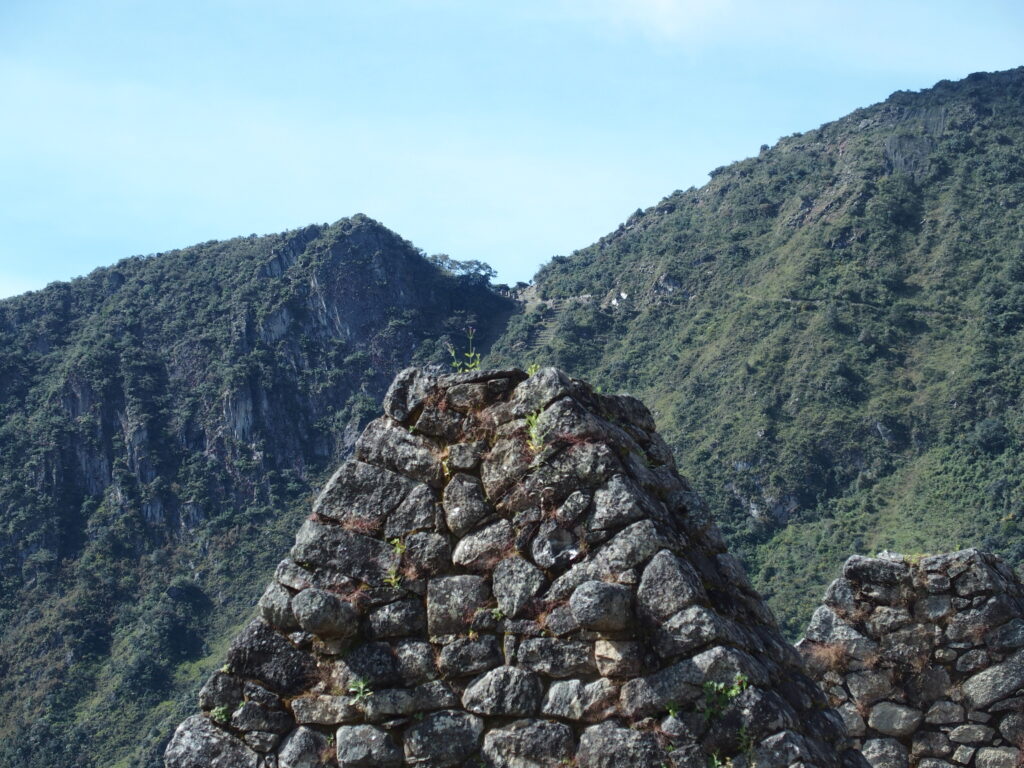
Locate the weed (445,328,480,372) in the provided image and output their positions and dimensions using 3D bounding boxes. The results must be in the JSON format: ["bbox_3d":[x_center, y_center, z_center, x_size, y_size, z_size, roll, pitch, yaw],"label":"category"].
[{"bbox_3d":[-0.193,-0.136,11.800,0.135,0.185,0.120,0,-6,0],"label":"weed"}]

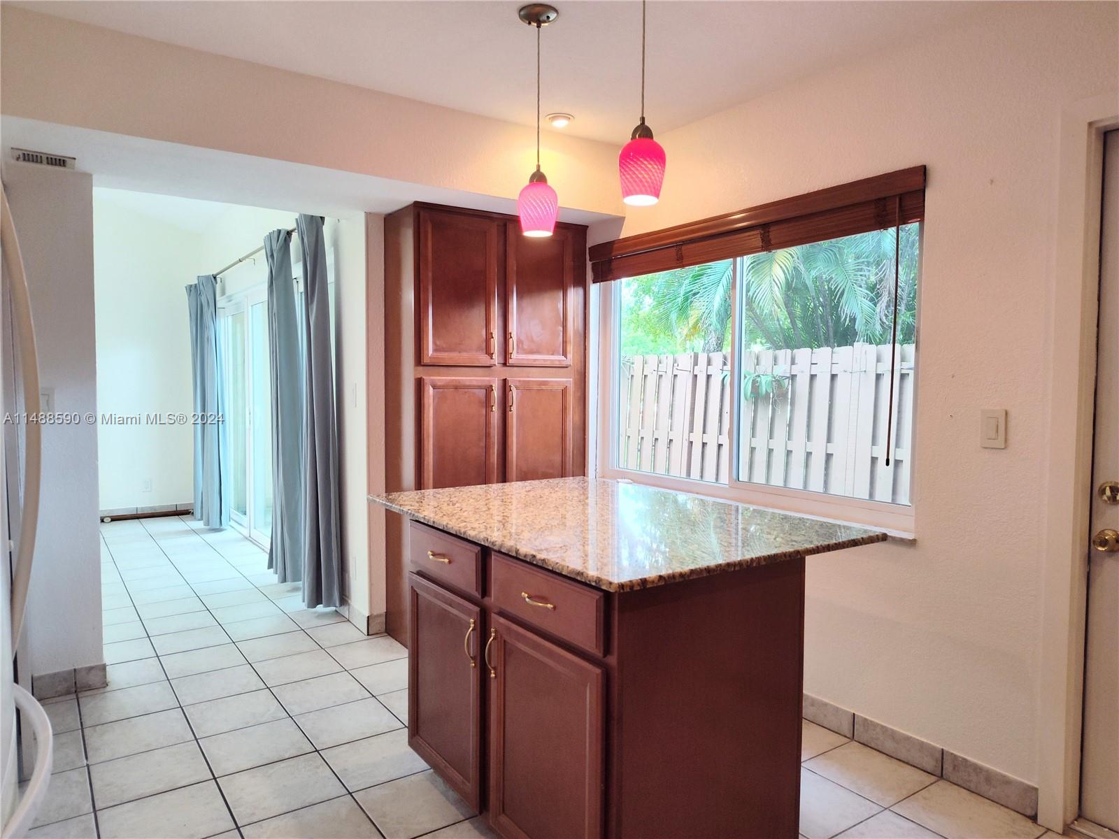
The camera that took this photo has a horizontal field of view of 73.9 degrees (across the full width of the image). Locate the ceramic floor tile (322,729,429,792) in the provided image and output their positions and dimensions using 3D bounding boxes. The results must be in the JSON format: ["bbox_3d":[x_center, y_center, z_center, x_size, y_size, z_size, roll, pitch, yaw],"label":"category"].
[{"bbox_3d":[-0.615,1.173,2.564,0.328,0.010,0.328,-2,3,-35],"label":"ceramic floor tile"}]

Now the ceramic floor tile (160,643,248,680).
[{"bbox_3d":[-1.615,1.100,3.379,0.320,0.010,0.318,-1,3,-35],"label":"ceramic floor tile"}]

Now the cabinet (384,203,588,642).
[{"bbox_3d":[-0.375,0.042,3.906,0.983,2.125,0.388,-2,3,-35],"label":"cabinet"}]

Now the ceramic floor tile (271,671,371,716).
[{"bbox_3d":[-0.977,1.122,3.043,0.320,0.010,0.318,-1,3,-35],"label":"ceramic floor tile"}]

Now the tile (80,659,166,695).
[{"bbox_3d":[-1.881,1.105,3.190,0.320,0.010,0.318,-1,3,-35],"label":"tile"}]

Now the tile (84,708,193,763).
[{"bbox_3d":[-1.508,1.132,2.665,0.320,0.010,0.318,-1,3,-35],"label":"tile"}]

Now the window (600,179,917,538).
[{"bbox_3d":[0.733,-0.257,3.266,0.099,1.245,1.781,-1,3,-35],"label":"window"}]

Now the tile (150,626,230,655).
[{"bbox_3d":[-1.842,1.109,3.729,0.328,0.010,0.328,-2,3,-35],"label":"tile"}]

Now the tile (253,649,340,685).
[{"bbox_3d":[-1.183,1.127,3.360,0.325,0.010,0.325,-1,3,-35],"label":"tile"}]

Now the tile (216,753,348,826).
[{"bbox_3d":[-0.887,1.179,2.373,0.328,0.010,0.328,-2,3,-35],"label":"tile"}]

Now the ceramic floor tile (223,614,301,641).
[{"bbox_3d":[-1.566,1.100,3.899,0.325,0.010,0.325,-1,3,-35],"label":"ceramic floor tile"}]

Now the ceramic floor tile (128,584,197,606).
[{"bbox_3d":[-2.361,1.046,4.428,0.320,0.010,0.318,-1,3,-35],"label":"ceramic floor tile"}]

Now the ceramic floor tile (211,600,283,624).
[{"bbox_3d":[-1.762,1.090,4.191,0.328,0.010,0.328,-2,3,-35],"label":"ceramic floor tile"}]

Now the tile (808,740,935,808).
[{"bbox_3d":[1.045,1.190,2.506,0.325,0.010,0.325,-1,3,-35],"label":"tile"}]

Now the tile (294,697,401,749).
[{"bbox_3d":[-0.806,1.159,2.835,0.328,0.010,0.328,-2,3,-35],"label":"tile"}]

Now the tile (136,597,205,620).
[{"bbox_3d":[-2.174,1.059,4.166,0.320,0.010,0.318,-1,3,-35],"label":"tile"}]

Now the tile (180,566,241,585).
[{"bbox_3d":[-2.331,1.047,4.978,0.325,0.010,0.325,-1,3,-35],"label":"tile"}]

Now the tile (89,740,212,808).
[{"bbox_3d":[-1.349,1.171,2.453,0.328,0.010,0.328,-2,3,-35],"label":"tile"}]

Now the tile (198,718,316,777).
[{"bbox_3d":[-1.071,1.157,2.629,0.325,0.010,0.325,-1,3,-35],"label":"tile"}]

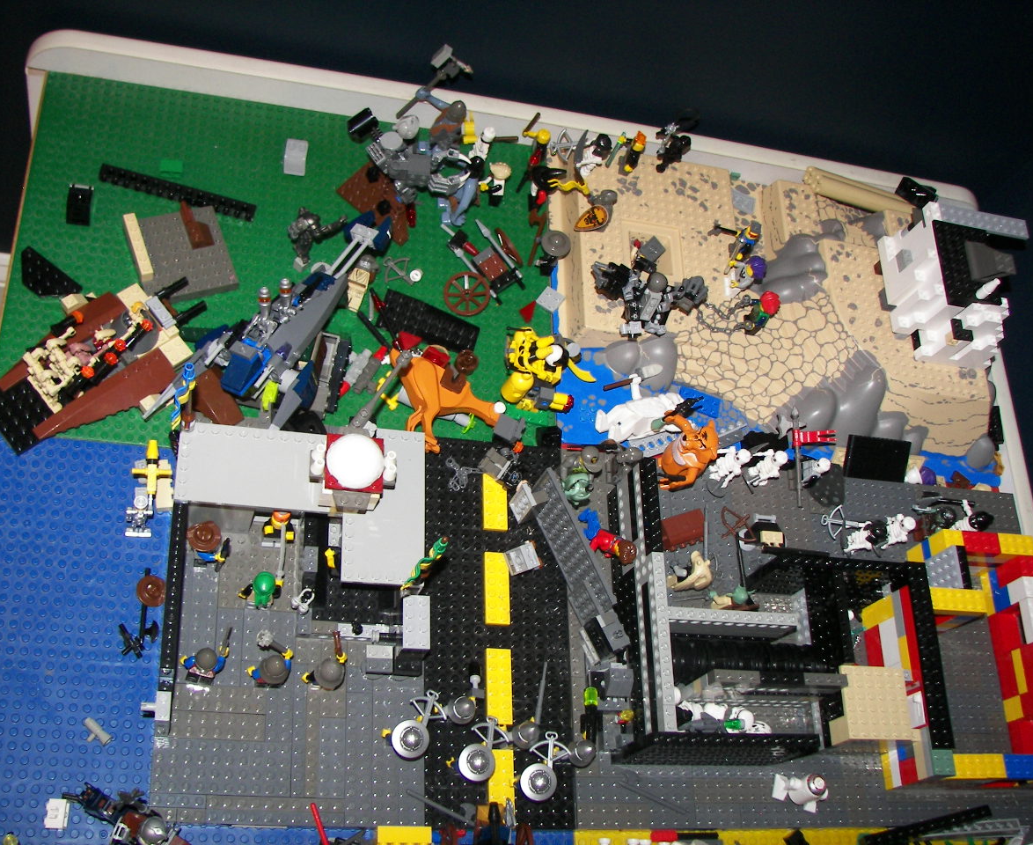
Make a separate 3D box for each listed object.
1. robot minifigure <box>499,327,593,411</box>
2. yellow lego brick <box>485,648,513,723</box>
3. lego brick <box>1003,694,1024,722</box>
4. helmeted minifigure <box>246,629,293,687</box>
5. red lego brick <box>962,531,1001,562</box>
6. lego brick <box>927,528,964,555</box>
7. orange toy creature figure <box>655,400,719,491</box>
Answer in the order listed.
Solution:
[{"bbox_3d":[0.020,-0.037,0.836,0.060,0.042,0.050,6,64,-15],"label":"robot minifigure"},{"bbox_3d":[-0.011,0.167,0.741,0.016,0.005,0.048,6,64,-15],"label":"yellow lego brick"},{"bbox_3d":[0.361,0.204,0.837,0.016,0.019,0.016,6,64,-15],"label":"lego brick"},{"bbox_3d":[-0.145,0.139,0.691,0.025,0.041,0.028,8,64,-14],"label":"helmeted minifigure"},{"bbox_3d":[0.334,0.089,0.847,0.032,0.011,0.016,6,64,-15],"label":"red lego brick"},{"bbox_3d":[0.312,0.089,0.850,0.016,0.020,0.016,6,65,-15],"label":"lego brick"},{"bbox_3d":[0.115,0.019,0.811,0.039,0.056,0.051,1,65,-17],"label":"orange toy creature figure"}]

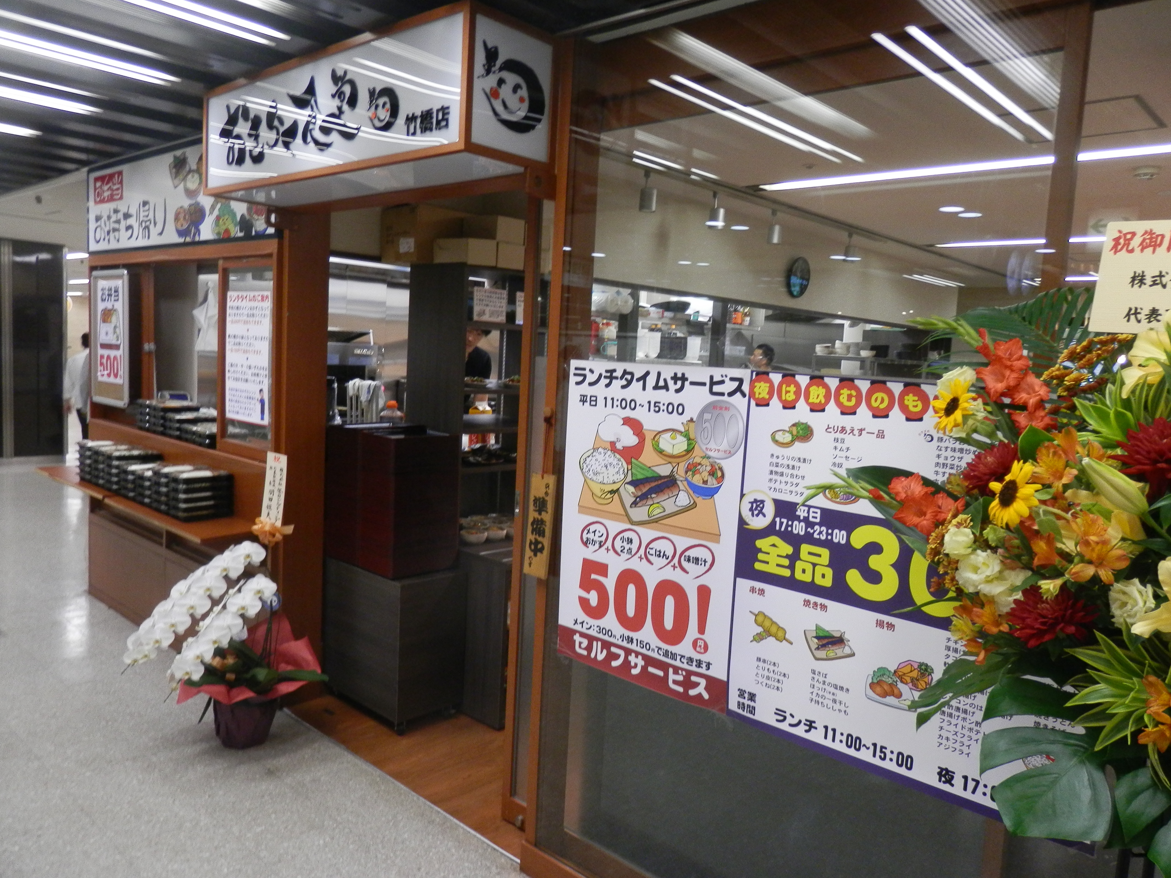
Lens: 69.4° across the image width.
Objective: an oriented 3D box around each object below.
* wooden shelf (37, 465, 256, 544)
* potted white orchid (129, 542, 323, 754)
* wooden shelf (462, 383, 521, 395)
[{"bbox_3d":[-2.152,0.274,4.046,2.059,0.019,0.279,9,9,41],"label":"wooden shelf"},{"bbox_3d":[-1.318,0.769,3.082,0.452,0.764,0.562,9,9,41],"label":"potted white orchid"},{"bbox_3d":[-0.470,-0.224,3.724,0.368,0.020,0.485,9,9,41],"label":"wooden shelf"}]

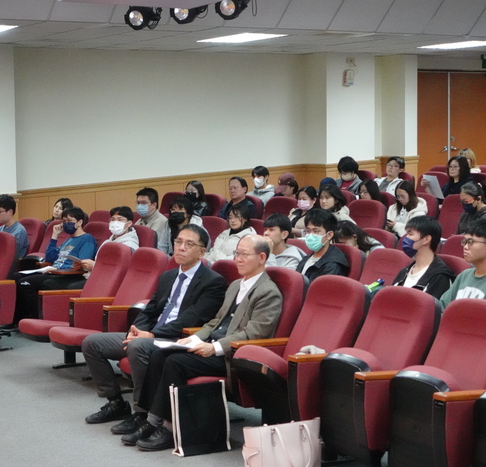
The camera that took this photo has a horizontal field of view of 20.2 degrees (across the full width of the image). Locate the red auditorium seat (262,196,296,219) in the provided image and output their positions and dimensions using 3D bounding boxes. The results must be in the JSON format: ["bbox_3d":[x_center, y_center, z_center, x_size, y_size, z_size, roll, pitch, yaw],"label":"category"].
[{"bbox_3d":[0.189,0.119,13.624,0.680,0.960,0.640,-4,5,-38],"label":"red auditorium seat"}]

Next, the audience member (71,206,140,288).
[{"bbox_3d":[-1.293,0.317,11.571,0.850,1.170,0.540,-4,5,-38],"label":"audience member"}]

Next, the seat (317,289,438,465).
[{"bbox_3d":[0.637,0.777,7.250,0.638,0.978,0.630,-3,5,-31],"label":"seat"}]

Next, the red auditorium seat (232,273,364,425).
[{"bbox_3d":[0.310,0.741,7.768,0.668,0.978,0.630,-3,5,-30],"label":"red auditorium seat"}]

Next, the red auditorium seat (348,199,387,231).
[{"bbox_3d":[1.044,0.168,13.190,0.638,0.978,0.630,-4,6,-40],"label":"red auditorium seat"}]

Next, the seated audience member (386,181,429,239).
[{"bbox_3d":[1.556,0.017,13.959,0.800,1.092,0.500,-4,6,-40],"label":"seated audience member"}]

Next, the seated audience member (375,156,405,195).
[{"bbox_3d":[1.501,-0.295,15.194,0.820,1.170,0.520,-4,5,-40],"label":"seated audience member"}]

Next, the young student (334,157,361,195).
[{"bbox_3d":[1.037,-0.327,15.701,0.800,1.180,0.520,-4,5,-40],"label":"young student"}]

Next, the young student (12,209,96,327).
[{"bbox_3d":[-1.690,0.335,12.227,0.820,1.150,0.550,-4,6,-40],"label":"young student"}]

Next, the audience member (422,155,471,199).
[{"bbox_3d":[2.391,-0.296,15.662,0.800,1.172,0.520,-4,6,-40],"label":"audience member"}]

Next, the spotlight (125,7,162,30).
[{"bbox_3d":[-0.819,-1.777,11.200,0.200,0.220,0.280,2,25,25],"label":"spotlight"}]

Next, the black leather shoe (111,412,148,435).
[{"bbox_3d":[-0.628,1.094,7.955,0.285,0.115,0.105,-3,4,-27],"label":"black leather shoe"}]

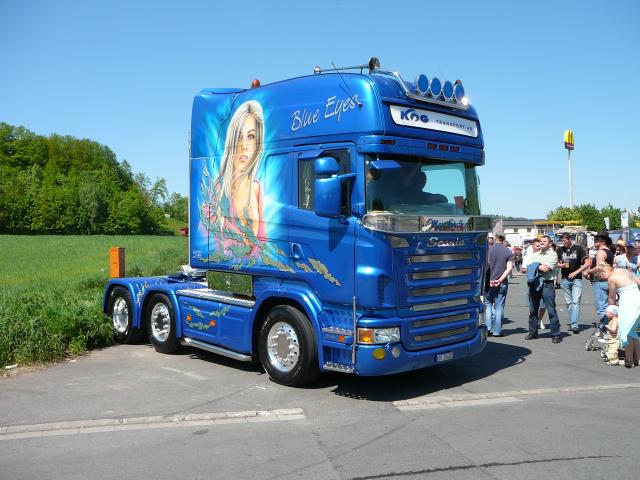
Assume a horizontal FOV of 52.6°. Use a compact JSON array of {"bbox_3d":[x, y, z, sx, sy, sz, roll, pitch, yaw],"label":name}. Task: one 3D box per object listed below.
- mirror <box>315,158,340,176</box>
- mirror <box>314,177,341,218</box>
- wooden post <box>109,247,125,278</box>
[{"bbox_3d":[0.074,-0.784,6.860,0.240,0.185,0.170,0,0,-25],"label":"mirror"},{"bbox_3d":[0.085,-0.445,6.860,0.240,0.420,0.160,0,0,-25],"label":"mirror"},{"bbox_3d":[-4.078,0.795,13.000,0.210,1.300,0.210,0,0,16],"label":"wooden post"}]

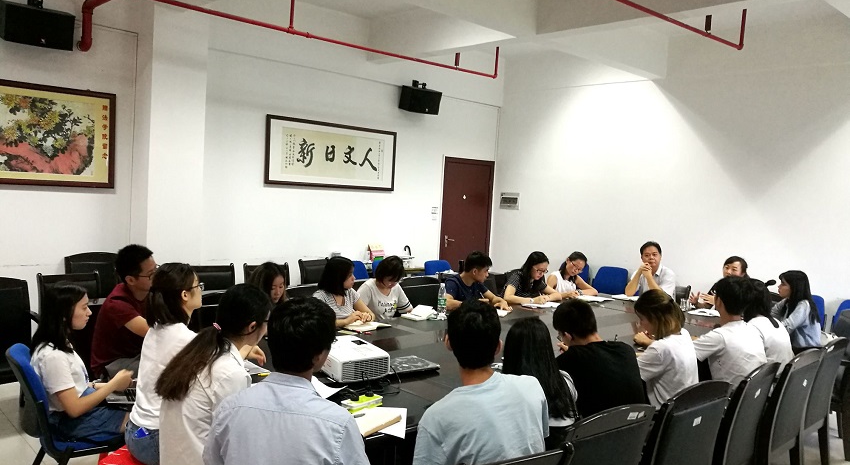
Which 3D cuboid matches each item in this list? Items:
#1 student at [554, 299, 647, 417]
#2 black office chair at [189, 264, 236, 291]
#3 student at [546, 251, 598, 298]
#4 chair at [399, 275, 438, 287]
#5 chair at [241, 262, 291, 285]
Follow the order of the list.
[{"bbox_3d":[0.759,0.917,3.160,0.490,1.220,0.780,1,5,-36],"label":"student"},{"bbox_3d":[-1.698,0.721,5.434,0.520,0.870,0.580,0,6,-43],"label":"black office chair"},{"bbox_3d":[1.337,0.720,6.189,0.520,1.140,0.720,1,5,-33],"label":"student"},{"bbox_3d":[0.114,0.864,5.232,0.540,0.930,0.600,0,6,-43],"label":"chair"},{"bbox_3d":[-1.302,0.721,5.773,0.520,0.870,0.580,1,5,-36],"label":"chair"}]

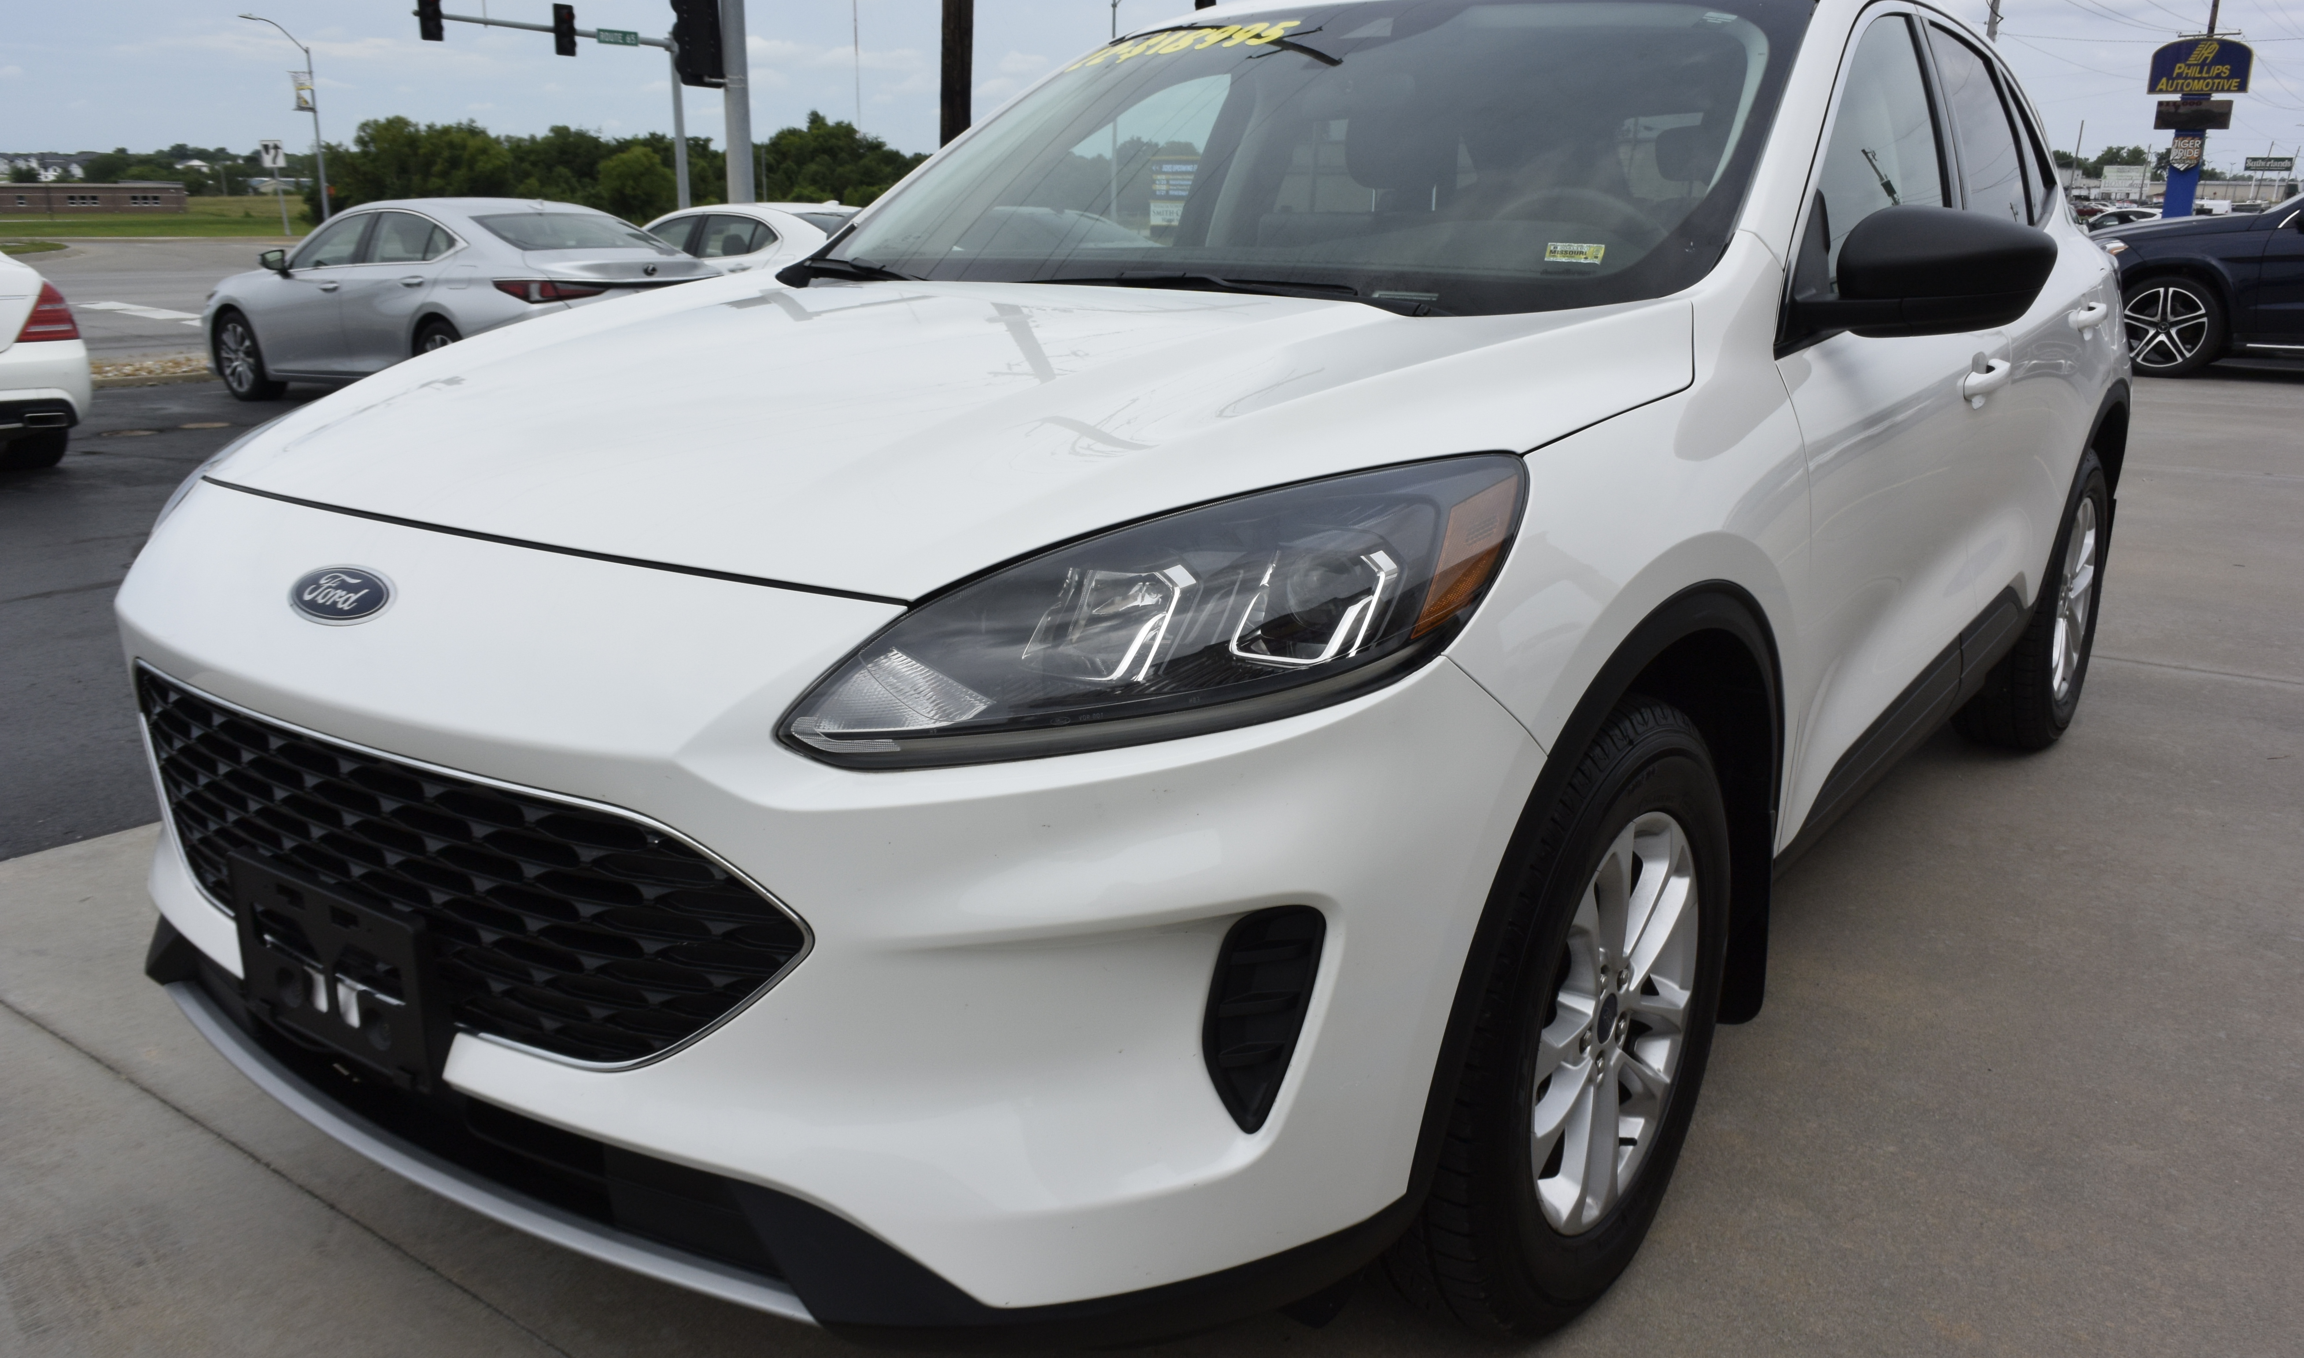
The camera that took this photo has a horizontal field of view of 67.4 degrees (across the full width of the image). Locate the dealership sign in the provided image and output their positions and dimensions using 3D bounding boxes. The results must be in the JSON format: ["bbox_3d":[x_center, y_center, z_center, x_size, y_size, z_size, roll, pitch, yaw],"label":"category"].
[{"bbox_3d":[31.555,-18.453,52.000,3.000,1.700,0.450,4,15,15],"label":"dealership sign"}]

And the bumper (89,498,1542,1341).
[{"bbox_3d":[-0.562,0.170,1.840,1.840,0.710,0.650,11,18,35],"label":"bumper"}]

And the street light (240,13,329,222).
[{"bbox_3d":[-30.443,-19.328,60.664,2.200,7.700,0.500,-6,16,-20],"label":"street light"}]

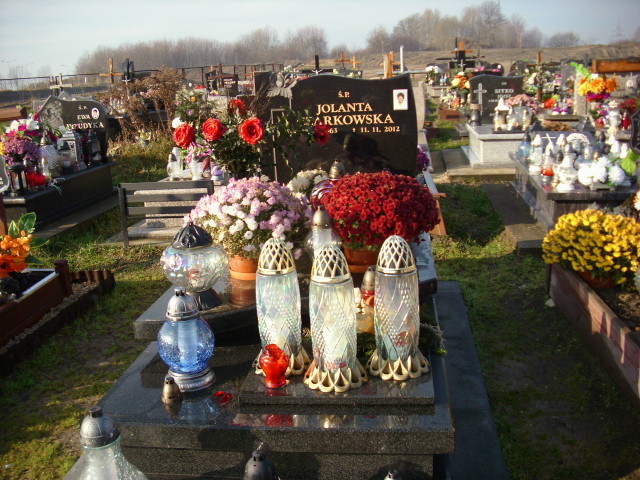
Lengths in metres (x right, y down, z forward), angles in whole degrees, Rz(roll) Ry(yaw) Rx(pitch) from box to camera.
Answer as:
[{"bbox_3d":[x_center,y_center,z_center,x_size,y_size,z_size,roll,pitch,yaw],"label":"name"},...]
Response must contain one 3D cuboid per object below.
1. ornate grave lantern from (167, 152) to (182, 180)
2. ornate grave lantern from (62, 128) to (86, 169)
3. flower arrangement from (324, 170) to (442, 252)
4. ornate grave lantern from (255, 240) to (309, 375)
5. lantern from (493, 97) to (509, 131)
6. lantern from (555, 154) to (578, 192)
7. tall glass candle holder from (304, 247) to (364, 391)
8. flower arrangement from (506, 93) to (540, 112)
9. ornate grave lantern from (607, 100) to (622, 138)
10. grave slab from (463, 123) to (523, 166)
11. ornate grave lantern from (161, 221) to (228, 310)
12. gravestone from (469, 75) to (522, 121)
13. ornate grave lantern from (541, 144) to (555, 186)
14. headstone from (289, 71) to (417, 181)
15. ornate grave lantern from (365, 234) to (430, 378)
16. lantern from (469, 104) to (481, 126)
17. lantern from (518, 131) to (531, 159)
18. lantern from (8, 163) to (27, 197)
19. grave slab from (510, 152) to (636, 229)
[{"bbox_3d":[-1.283,-0.653,6.004,0.122,0.253,0.122,0,15,7],"label":"ornate grave lantern"},{"bbox_3d":[-2.694,-0.992,7.431,0.190,0.410,0.190,-2,14,4],"label":"ornate grave lantern"},{"bbox_3d":[0.214,-0.089,2.529,0.430,0.300,0.400,0,15,7],"label":"flower arrangement"},{"bbox_3d":[-0.112,0.179,1.924,0.161,0.374,0.161,0,15,7],"label":"ornate grave lantern"},{"bbox_3d":[2.452,-1.707,9.259,0.215,0.447,0.215,-1,14,8],"label":"lantern"},{"bbox_3d":[1.820,-0.492,5.034,0.149,0.263,0.149,0,15,7],"label":"lantern"},{"bbox_3d":[0.035,0.207,1.946,0.184,0.403,0.184,-1,14,8],"label":"tall glass candle holder"},{"bbox_3d":[2.647,-1.763,8.900,0.440,0.260,0.340,0,15,7],"label":"flower arrangement"},{"bbox_3d":[3.288,-1.354,7.641,0.152,0.399,0.152,0,15,7],"label":"ornate grave lantern"},{"bbox_3d":[2.646,-1.430,9.953,0.980,0.385,2.100,-1,14,8],"label":"grave slab"},{"bbox_3d":[-0.424,0.078,2.357,0.235,0.290,0.235,-1,14,7],"label":"ornate grave lantern"},{"bbox_3d":[2.453,-1.960,9.541,0.731,0.659,0.110,-1,14,7],"label":"gravestone"},{"bbox_3d":[1.742,-0.570,5.227,0.098,0.317,0.098,0,15,7],"label":"ornate grave lantern"},{"bbox_3d":[0.139,-0.457,3.429,0.691,0.724,0.100,-1,14,7],"label":"headstone"},{"bbox_3d":[0.233,0.192,2.048,0.188,0.417,0.188,0,15,7],"label":"ornate grave lantern"},{"bbox_3d":[2.159,-1.721,9.440,0.145,0.293,0.145,0,15,7],"label":"lantern"},{"bbox_3d":[2.225,-1.034,7.433,0.130,0.286,0.130,-1,14,8],"label":"lantern"},{"bbox_3d":[-2.537,-0.505,5.696,0.155,0.248,0.155,0,15,7],"label":"lantern"},{"bbox_3d":[2.573,-0.561,6.690,1.160,0.307,2.623,-1,14,8],"label":"grave slab"}]

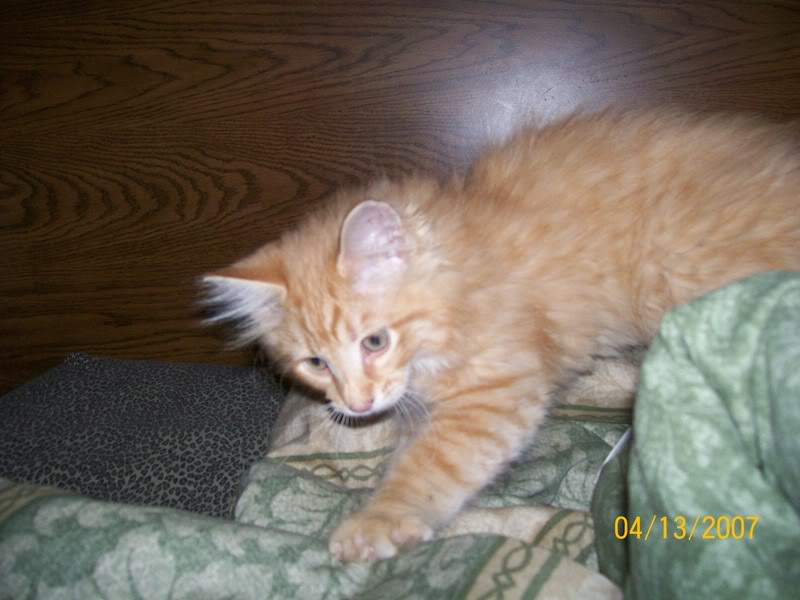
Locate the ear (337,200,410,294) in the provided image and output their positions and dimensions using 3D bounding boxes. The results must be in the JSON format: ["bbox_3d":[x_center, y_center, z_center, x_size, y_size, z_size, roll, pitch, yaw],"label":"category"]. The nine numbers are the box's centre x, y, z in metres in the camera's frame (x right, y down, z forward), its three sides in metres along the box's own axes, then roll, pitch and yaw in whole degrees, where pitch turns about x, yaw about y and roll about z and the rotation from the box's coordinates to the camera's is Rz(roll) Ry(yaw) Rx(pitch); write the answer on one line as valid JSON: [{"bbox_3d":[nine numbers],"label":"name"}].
[{"bbox_3d":[-0.016,-0.031,0.490,0.042,0.054,0.025,-2,9,0],"label":"ear"}]

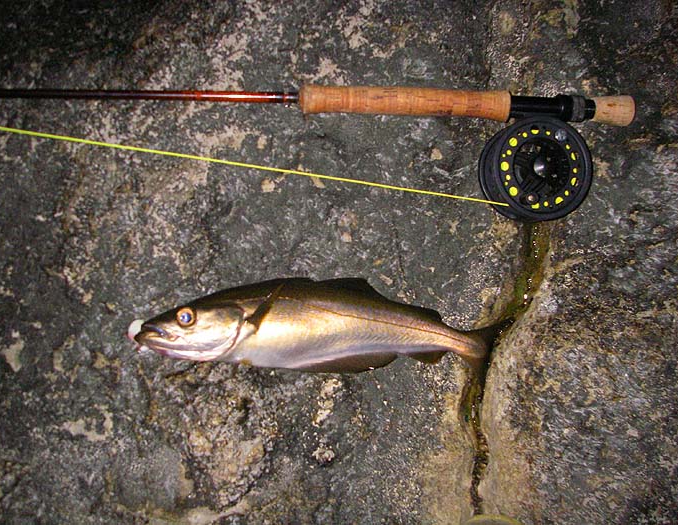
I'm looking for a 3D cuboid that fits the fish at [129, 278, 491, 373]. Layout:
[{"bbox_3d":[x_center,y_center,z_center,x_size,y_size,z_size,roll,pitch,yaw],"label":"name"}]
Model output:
[{"bbox_3d":[-0.025,0.058,0.700,0.334,0.044,0.083,2,93,-2],"label":"fish"}]

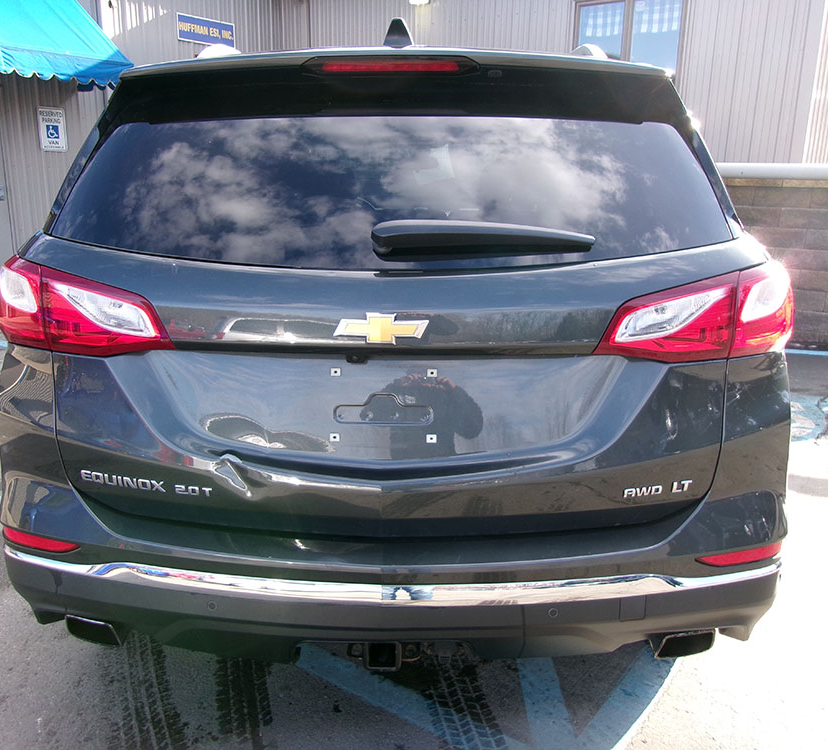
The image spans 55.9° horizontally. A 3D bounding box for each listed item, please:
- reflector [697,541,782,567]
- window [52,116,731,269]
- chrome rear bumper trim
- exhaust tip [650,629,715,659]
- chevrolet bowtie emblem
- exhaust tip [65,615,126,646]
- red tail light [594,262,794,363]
[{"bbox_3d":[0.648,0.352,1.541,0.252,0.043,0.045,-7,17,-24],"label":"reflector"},{"bbox_3d":[-0.048,-0.378,1.602,1.428,0.428,0.116,1,-23,1],"label":"window"},{"bbox_3d":[-0.057,0.376,1.546,1.650,0.069,0.275,1,15,1],"label":"chrome rear bumper trim"},{"bbox_3d":[0.540,0.520,1.618,0.125,0.065,0.130,1,15,1],"label":"exhaust tip"},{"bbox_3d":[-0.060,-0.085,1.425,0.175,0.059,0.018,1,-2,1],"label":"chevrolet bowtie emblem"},{"bbox_3d":[-0.655,0.508,1.637,0.125,0.065,0.130,1,15,1],"label":"exhaust tip"},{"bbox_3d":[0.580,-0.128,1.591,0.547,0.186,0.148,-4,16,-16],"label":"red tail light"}]

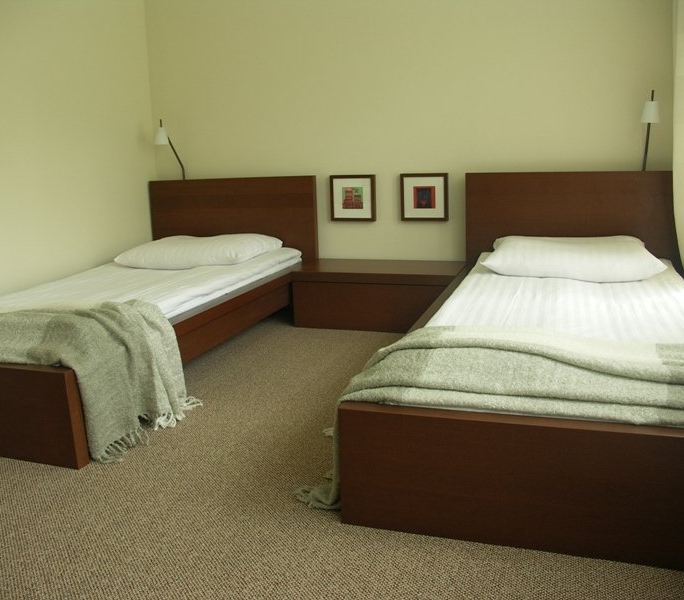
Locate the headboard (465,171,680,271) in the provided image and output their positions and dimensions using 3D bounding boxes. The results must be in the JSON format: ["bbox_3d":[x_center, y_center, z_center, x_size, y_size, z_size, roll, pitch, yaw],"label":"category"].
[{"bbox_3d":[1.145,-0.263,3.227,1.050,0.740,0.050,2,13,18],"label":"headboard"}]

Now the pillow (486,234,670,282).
[{"bbox_3d":[1.026,-0.197,2.902,0.750,0.130,0.500,2,13,18],"label":"pillow"}]

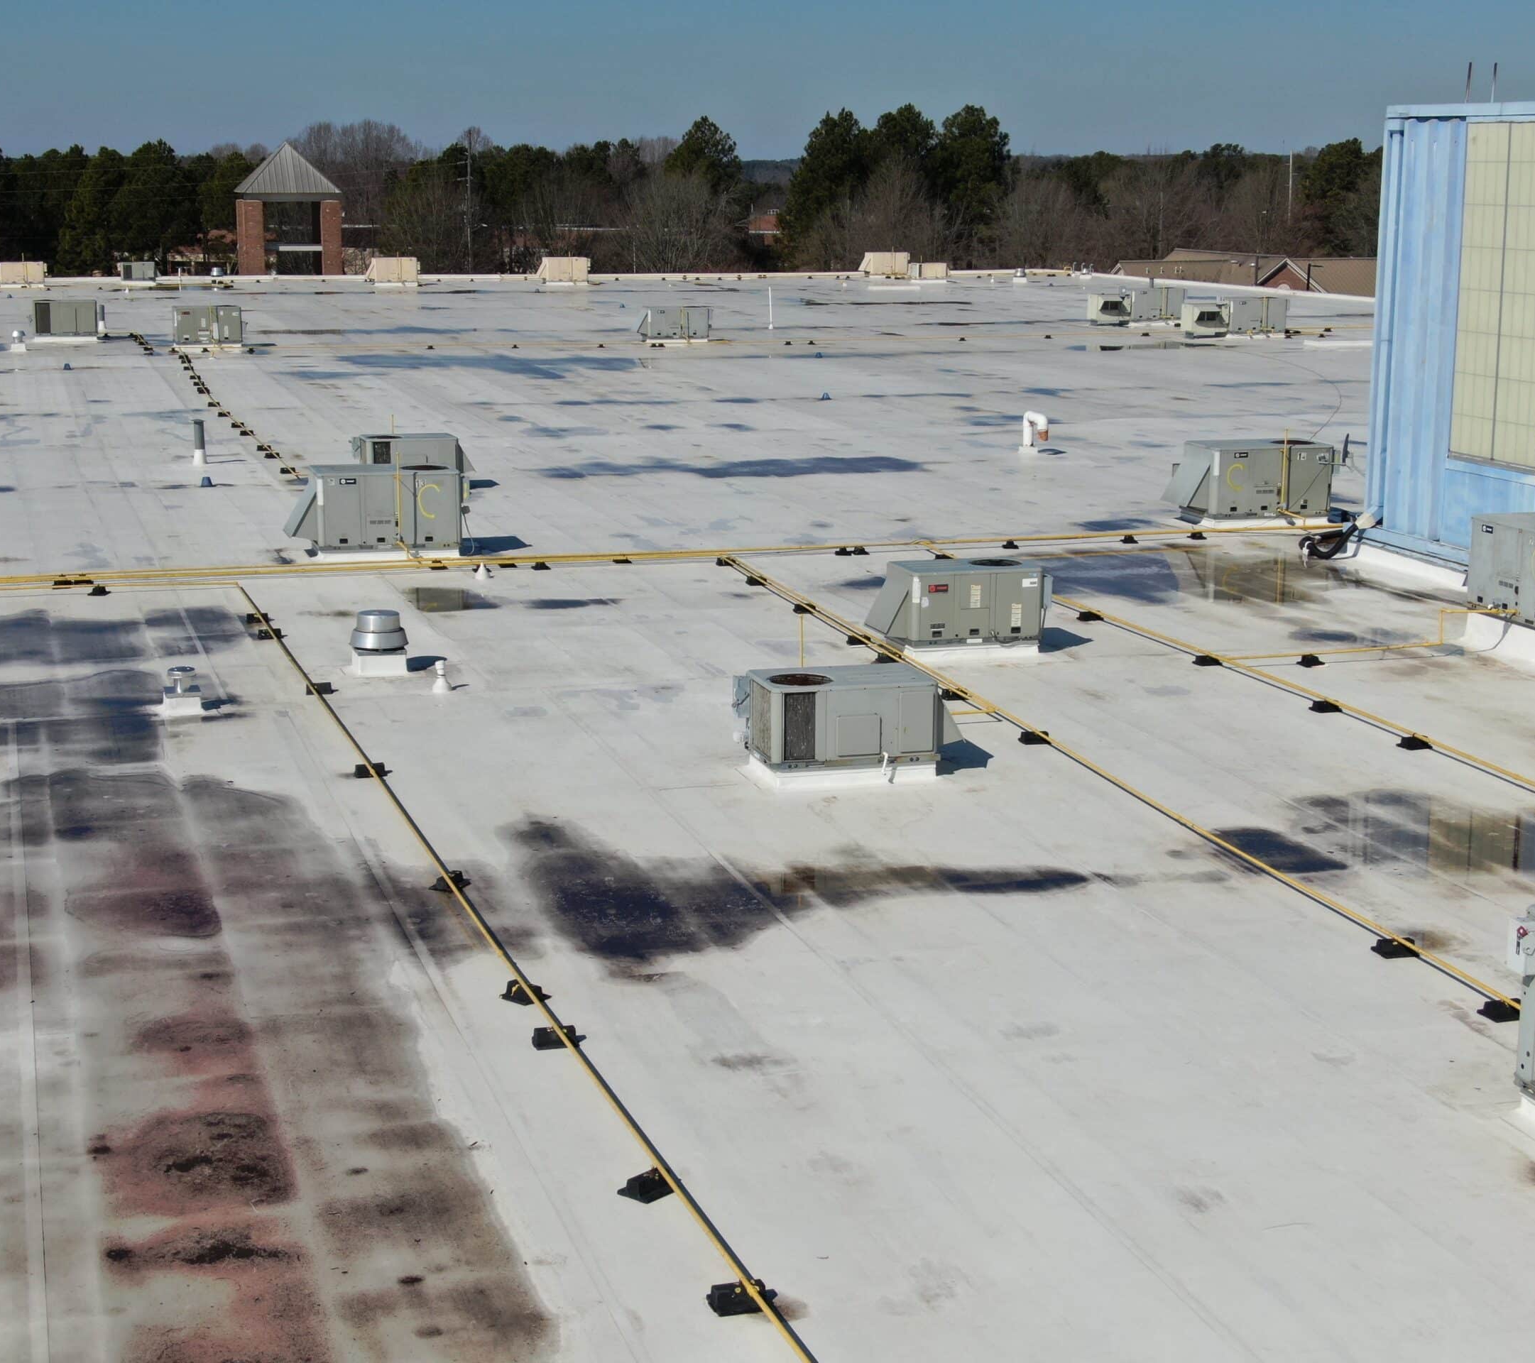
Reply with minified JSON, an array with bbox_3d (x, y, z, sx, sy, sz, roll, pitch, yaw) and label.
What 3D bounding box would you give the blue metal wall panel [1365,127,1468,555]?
[{"bbox_3d":[10.085,-5.390,39.008,0.180,6.490,2.662,-3,12,-13],"label":"blue metal wall panel"}]

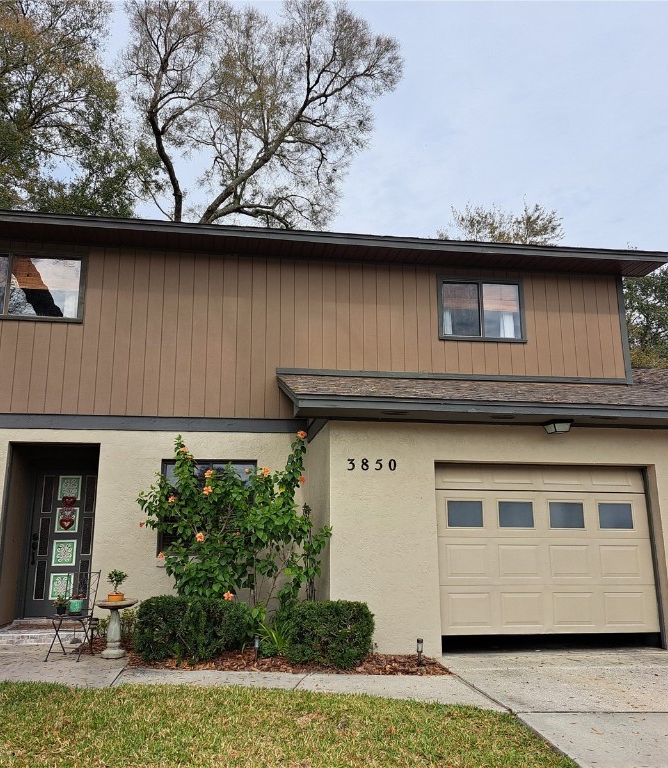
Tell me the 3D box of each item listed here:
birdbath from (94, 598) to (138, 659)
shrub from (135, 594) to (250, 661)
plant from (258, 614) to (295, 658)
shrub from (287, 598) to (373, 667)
[{"bbox_3d":[-2.375,2.663,7.755,0.446,0.592,0.446,2,-13,-9],"label":"birdbath"},{"bbox_3d":[-1.515,2.637,7.724,1.234,0.622,0.800,2,-13,-9],"label":"shrub"},{"bbox_3d":[-0.626,2.744,7.724,0.384,0.425,0.365,2,-13,-9],"label":"plant"},{"bbox_3d":[-0.041,2.538,7.247,0.870,0.592,0.620,2,-13,-9],"label":"shrub"}]

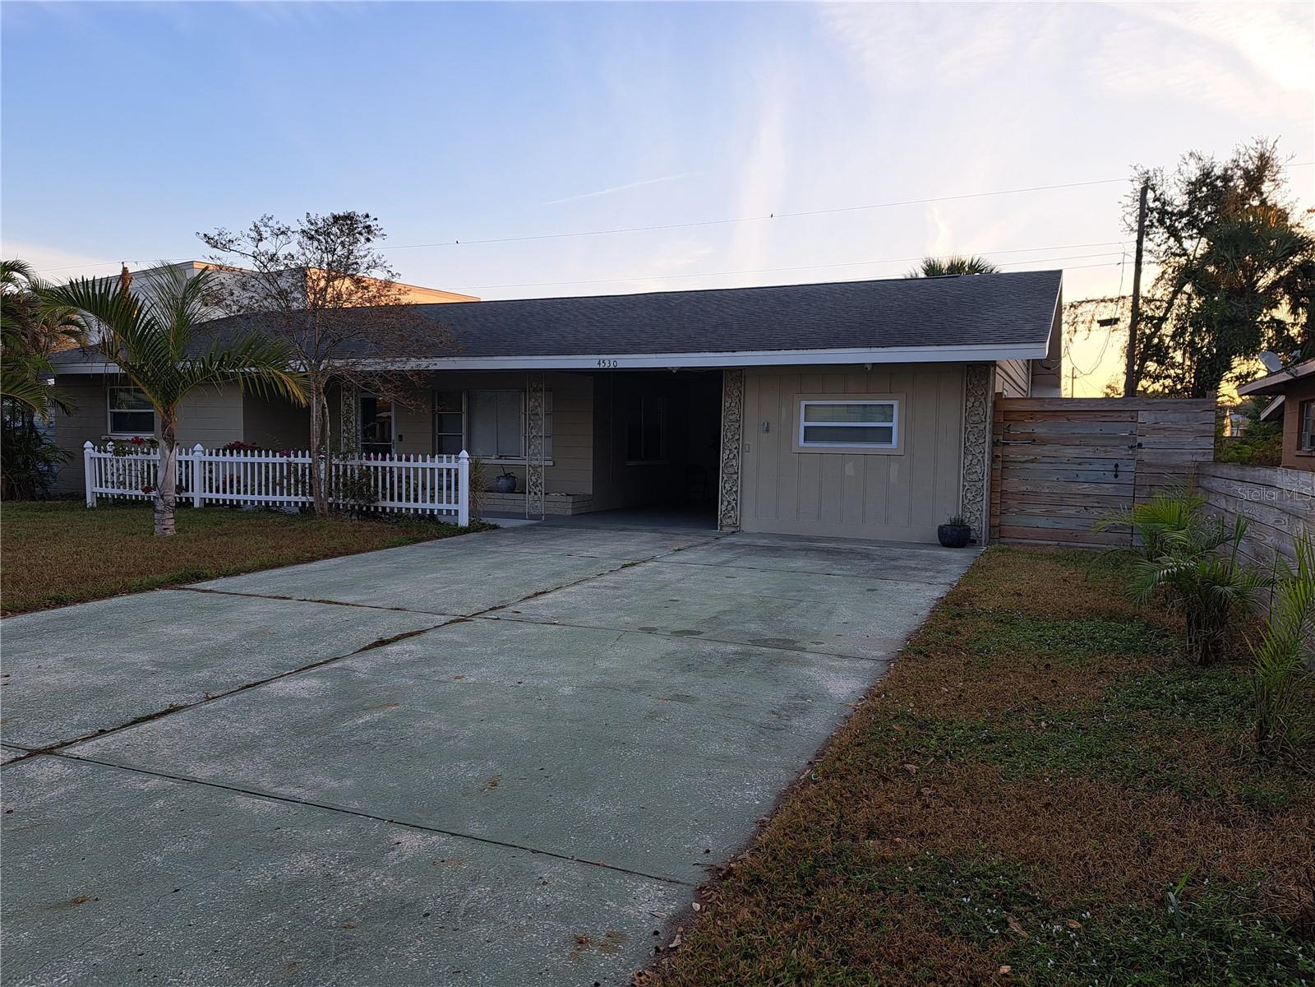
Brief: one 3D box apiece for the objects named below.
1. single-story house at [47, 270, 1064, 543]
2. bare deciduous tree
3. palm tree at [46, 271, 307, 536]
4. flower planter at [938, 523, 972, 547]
[{"bbox_3d":[-1.726,-2.073,19.488,18.770,4.290,10.428,3,4,25],"label":"single-story house"},{"bbox_3d":[-5.164,-1.997,14.080,3.800,4.631,3.600,0,4,-20],"label":"bare deciduous tree"},{"bbox_3d":[-6.070,-1.162,11.462,3.250,3.376,3.100,-1,4,-28],"label":"palm tree"},{"bbox_3d":[3.870,0.552,11.866,0.416,0.285,0.416,2,4,18],"label":"flower planter"}]

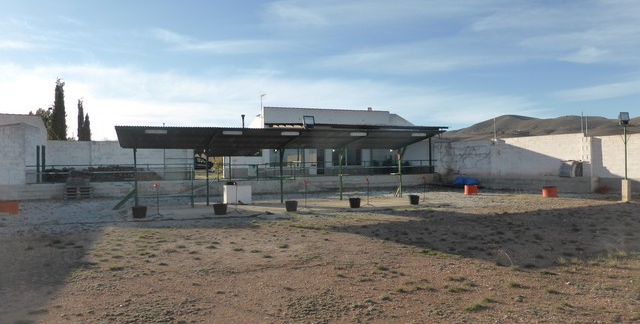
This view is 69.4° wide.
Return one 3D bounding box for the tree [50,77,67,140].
[{"bbox_3d":[-22.509,-2.837,40.061,1.350,8.690,1.350,-1,1,0],"label":"tree"}]

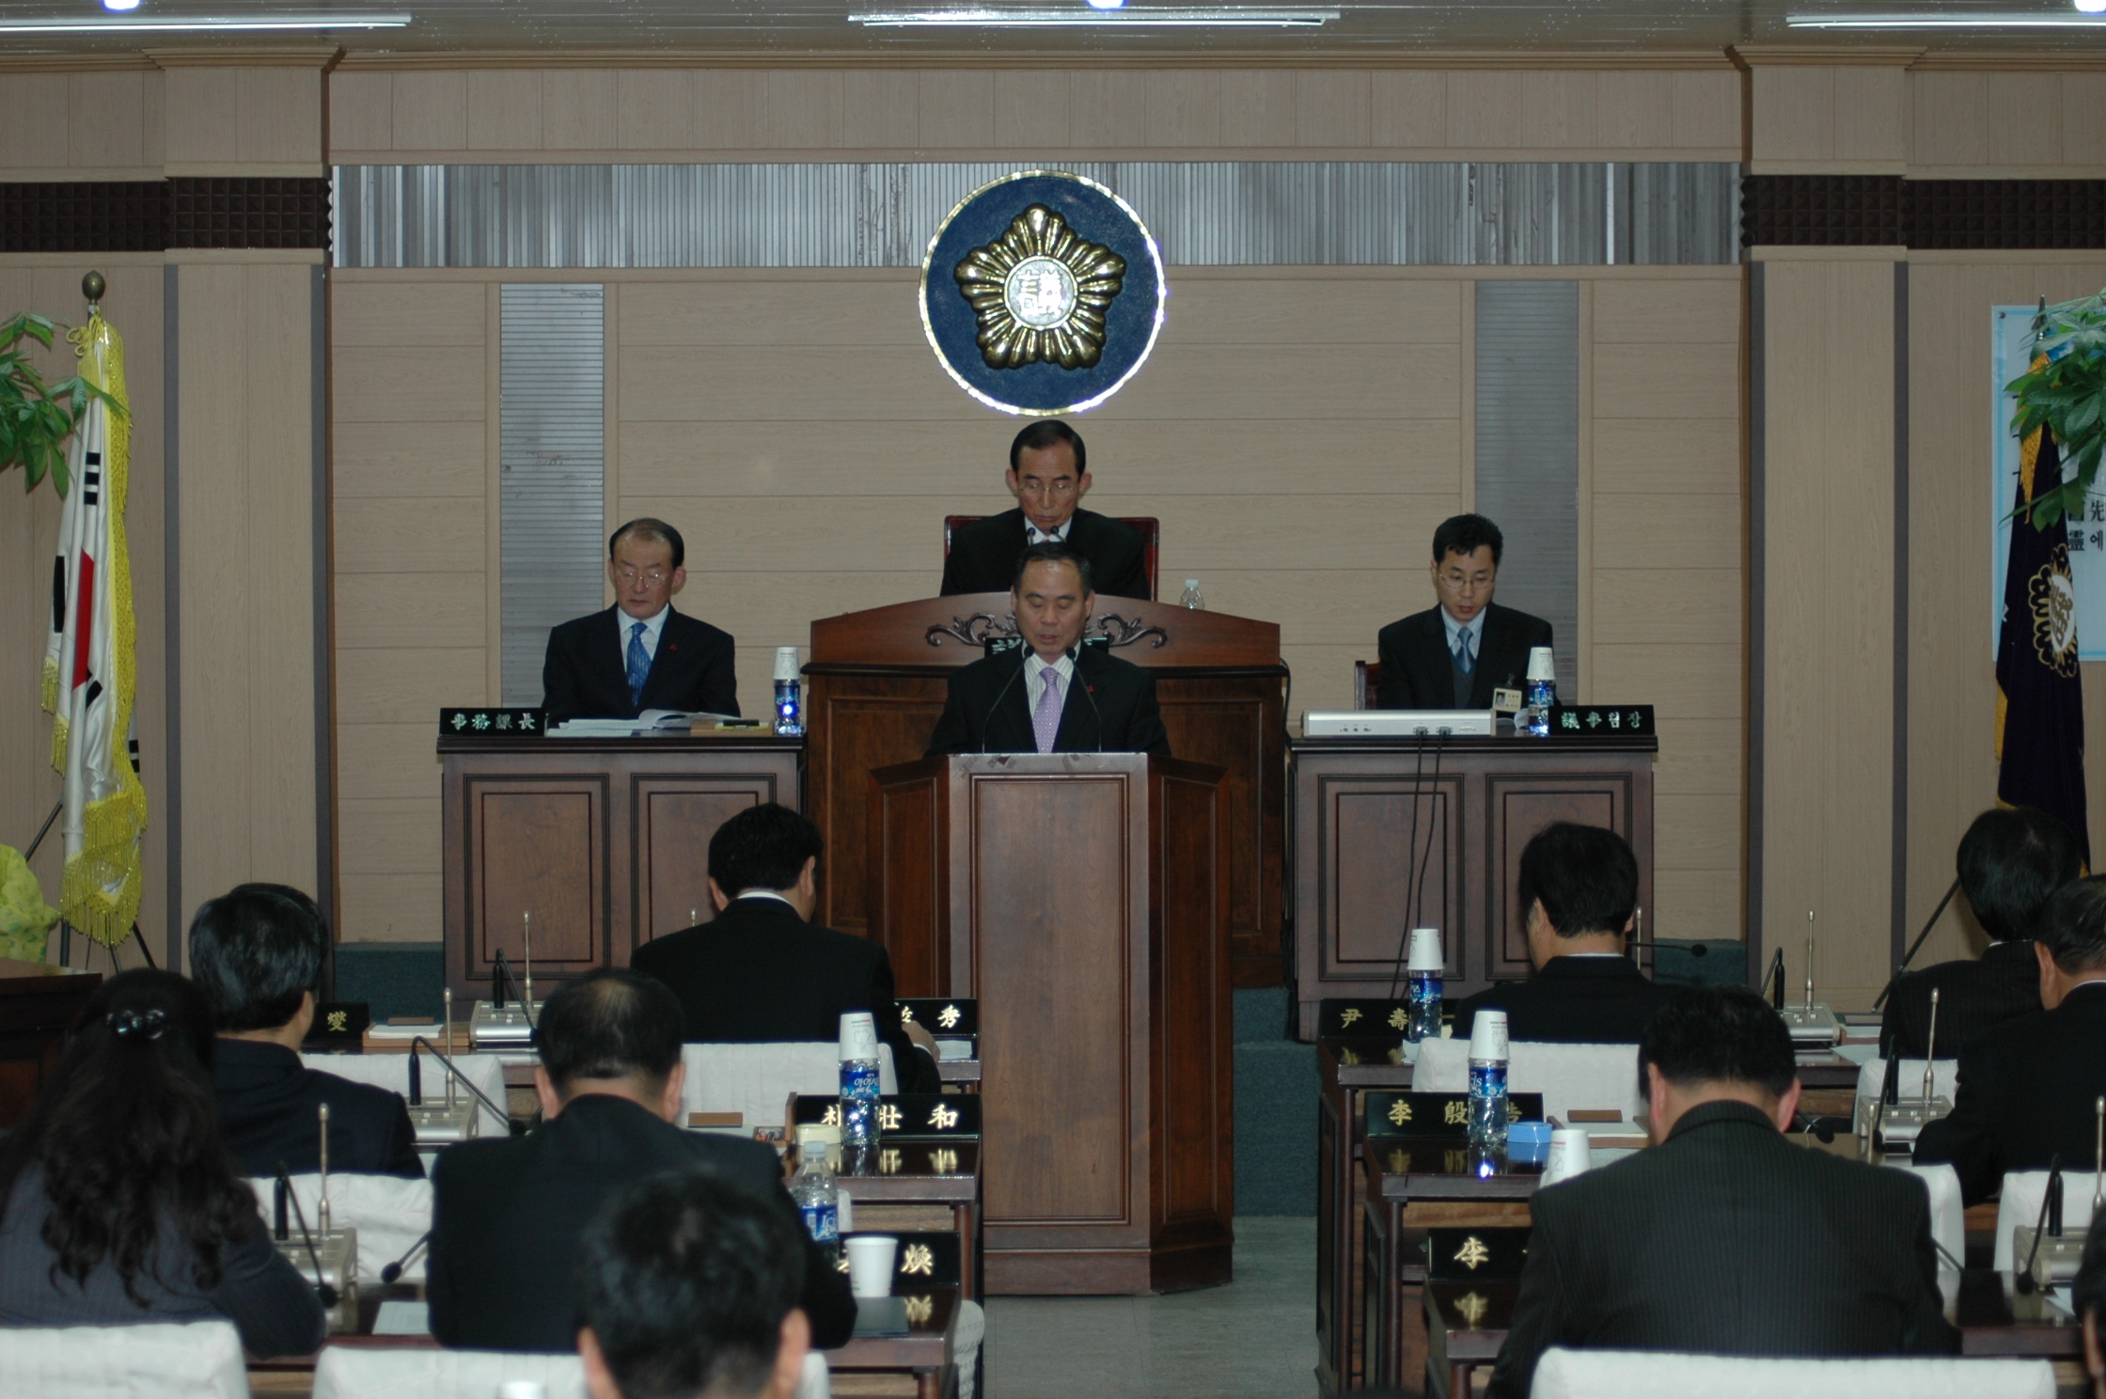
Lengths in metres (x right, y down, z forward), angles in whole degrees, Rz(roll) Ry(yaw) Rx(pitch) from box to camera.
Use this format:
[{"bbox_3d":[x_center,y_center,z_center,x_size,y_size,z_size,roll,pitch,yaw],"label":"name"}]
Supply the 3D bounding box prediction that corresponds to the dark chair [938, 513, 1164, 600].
[{"bbox_3d":[0.000,0.100,15.900,0.575,1.150,0.620,0,2,0],"label":"dark chair"}]

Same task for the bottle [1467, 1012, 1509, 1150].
[{"bbox_3d":[0.722,0.625,10.147,0.067,0.222,0.067,0,3,0],"label":"bottle"}]

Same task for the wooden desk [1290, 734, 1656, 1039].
[{"bbox_3d":[1.023,0.454,15.225,0.890,0.740,0.600,0,2,0],"label":"wooden desk"}]

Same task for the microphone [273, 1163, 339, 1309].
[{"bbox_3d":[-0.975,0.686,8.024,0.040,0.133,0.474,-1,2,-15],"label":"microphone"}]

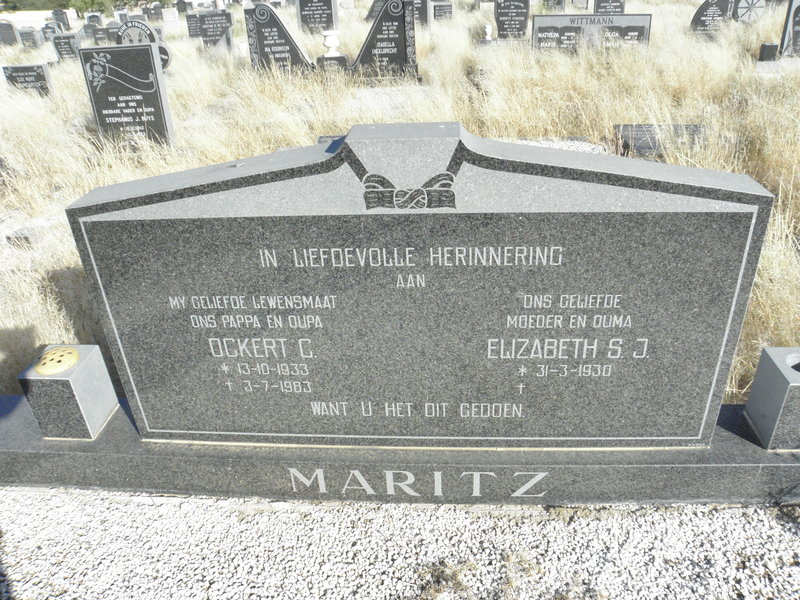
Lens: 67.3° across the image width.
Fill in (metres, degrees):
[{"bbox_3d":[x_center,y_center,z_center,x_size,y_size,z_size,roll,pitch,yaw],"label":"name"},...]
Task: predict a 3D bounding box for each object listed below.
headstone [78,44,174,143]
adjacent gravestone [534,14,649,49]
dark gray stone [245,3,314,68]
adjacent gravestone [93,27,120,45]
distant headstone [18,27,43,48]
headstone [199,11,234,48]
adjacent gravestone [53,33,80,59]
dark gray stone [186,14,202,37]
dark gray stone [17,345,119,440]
[{"bbox_3d":[-2.423,-1.794,5.361,0.651,0.854,0.130,0,30,5],"label":"headstone"},{"bbox_3d":[2.820,-3.912,8.874,1.674,0.515,0.150,0,30,5],"label":"adjacent gravestone"},{"bbox_3d":[-1.801,-3.864,8.935,0.897,0.919,0.140,-1,29,3],"label":"dark gray stone"},{"bbox_3d":[-7.471,-6.687,15.309,0.590,0.407,0.150,0,30,5],"label":"adjacent gravestone"},{"bbox_3d":[-9.843,-6.919,15.976,0.406,0.509,0.180,0,30,5],"label":"distant headstone"},{"bbox_3d":[-3.911,-5.727,12.848,0.621,0.748,0.180,0,30,5],"label":"headstone"},{"bbox_3d":[-7.092,-5.359,12.820,0.436,0.546,0.160,0,30,5],"label":"adjacent gravestone"},{"bbox_3d":[-4.367,-5.809,12.778,0.244,0.427,0.120,0,30,5],"label":"dark gray stone"},{"bbox_3d":[-0.973,0.274,1.779,0.156,0.221,0.156,0,29,5],"label":"dark gray stone"}]

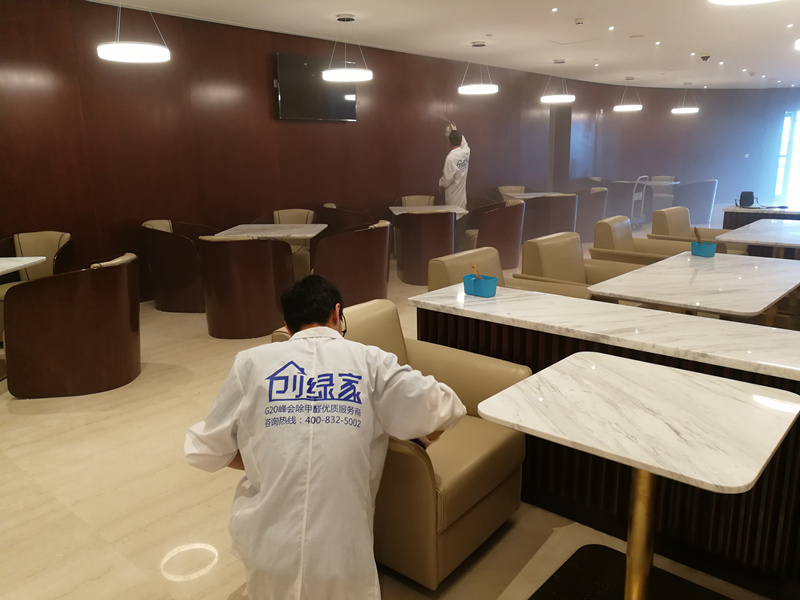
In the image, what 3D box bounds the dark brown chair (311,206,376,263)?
[{"bbox_3d":[-0.609,-0.708,7.455,0.670,0.800,0.670,1,13,8],"label":"dark brown chair"}]

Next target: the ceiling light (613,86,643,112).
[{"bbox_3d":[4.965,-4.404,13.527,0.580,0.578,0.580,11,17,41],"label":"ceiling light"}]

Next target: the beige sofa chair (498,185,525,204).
[{"bbox_3d":[2.139,-1.738,11.936,0.620,0.800,0.670,-1,13,2],"label":"beige sofa chair"}]

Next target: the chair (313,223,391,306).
[{"bbox_3d":[-0.434,-0.314,5.782,0.670,0.800,0.670,0,13,2],"label":"chair"}]

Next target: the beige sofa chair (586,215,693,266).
[{"bbox_3d":[2.275,-0.290,5.752,0.864,0.872,0.909,11,17,41],"label":"beige sofa chair"}]

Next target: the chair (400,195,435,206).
[{"bbox_3d":[0.312,-1.201,9.763,0.620,0.800,0.670,-3,13,-7],"label":"chair"}]

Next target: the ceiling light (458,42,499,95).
[{"bbox_3d":[1.160,-3.405,9.200,0.580,0.700,0.580,-1,13,0],"label":"ceiling light"}]

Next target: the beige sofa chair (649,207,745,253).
[{"bbox_3d":[3.151,-0.518,6.670,0.849,0.872,0.924,11,17,41],"label":"beige sofa chair"}]

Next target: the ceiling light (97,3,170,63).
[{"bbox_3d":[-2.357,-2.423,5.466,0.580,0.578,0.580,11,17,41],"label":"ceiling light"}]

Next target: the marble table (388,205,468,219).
[{"bbox_3d":[0.392,-0.876,8.730,1.000,0.732,1.000,-2,13,-3],"label":"marble table"}]

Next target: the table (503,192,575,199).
[{"bbox_3d":[2.490,-1.499,11.261,1.030,0.732,1.030,-1,13,-2],"label":"table"}]

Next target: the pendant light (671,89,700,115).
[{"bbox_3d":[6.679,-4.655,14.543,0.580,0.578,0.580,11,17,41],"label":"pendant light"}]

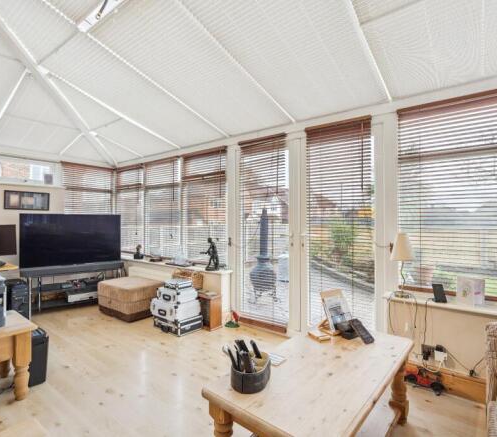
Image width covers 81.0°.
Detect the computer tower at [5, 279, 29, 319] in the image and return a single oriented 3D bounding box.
[{"bbox_3d":[-2.838,0.993,3.548,0.450,0.470,0.185,0,0,38],"label":"computer tower"}]

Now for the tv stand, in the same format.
[{"bbox_3d":[-2.344,0.920,3.940,1.160,0.540,0.420,0,0,-36],"label":"tv stand"}]

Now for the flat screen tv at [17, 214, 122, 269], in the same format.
[{"bbox_3d":[-2.370,0.290,3.980,1.175,0.670,0.080,0,0,-36],"label":"flat screen tv"}]

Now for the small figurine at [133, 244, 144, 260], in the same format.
[{"bbox_3d":[-1.674,0.509,4.443,0.120,0.219,0.110,0,0,23],"label":"small figurine"}]

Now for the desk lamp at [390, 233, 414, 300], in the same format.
[{"bbox_3d":[1.159,0.353,2.200,0.165,0.494,0.165,0,0,38],"label":"desk lamp"}]

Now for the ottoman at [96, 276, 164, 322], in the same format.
[{"bbox_3d":[-1.489,0.997,3.690,0.680,0.385,0.450,0,0,38],"label":"ottoman"}]

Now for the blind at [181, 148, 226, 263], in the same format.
[{"bbox_3d":[-0.578,-0.155,3.779,0.833,1.410,0.070,0,0,38],"label":"blind"}]

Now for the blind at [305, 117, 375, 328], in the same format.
[{"bbox_3d":[0.824,0.116,2.697,0.615,2.011,0.070,0,0,38],"label":"blind"}]

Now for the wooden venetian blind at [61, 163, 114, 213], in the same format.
[{"bbox_3d":[-2.629,-0.153,4.804,0.070,1.405,0.803,0,0,38],"label":"wooden venetian blind"}]

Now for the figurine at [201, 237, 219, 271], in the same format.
[{"bbox_3d":[-0.458,0.415,3.444,0.210,0.387,0.140,0,0,12],"label":"figurine"}]

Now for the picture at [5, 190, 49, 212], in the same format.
[{"bbox_3d":[-2.934,-0.231,3.880,0.025,0.239,0.493,0,0,38],"label":"picture"}]

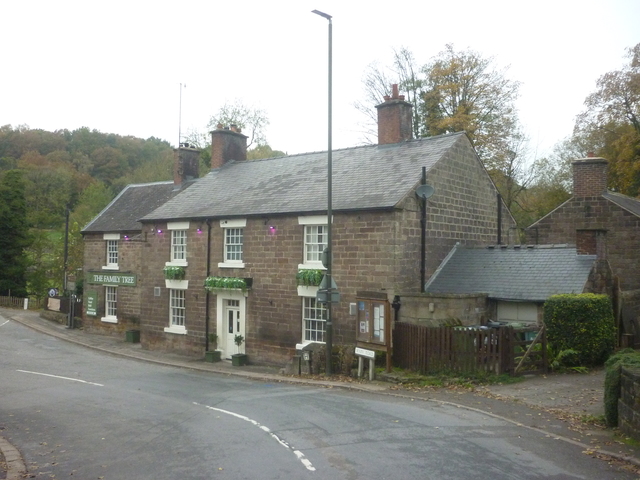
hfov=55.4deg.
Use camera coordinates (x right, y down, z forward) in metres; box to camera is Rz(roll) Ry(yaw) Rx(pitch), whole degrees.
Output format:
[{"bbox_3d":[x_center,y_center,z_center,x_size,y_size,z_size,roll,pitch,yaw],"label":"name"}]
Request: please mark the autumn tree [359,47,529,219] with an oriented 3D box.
[{"bbox_3d":[7.779,-3.506,38.127,10.500,17.500,10.000,0,-2,9],"label":"autumn tree"}]

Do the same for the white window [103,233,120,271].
[{"bbox_3d":[-10.226,0.577,29.966,1.450,1.810,0.220,-1,-2,38],"label":"white window"}]

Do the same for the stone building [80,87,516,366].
[{"bbox_3d":[-1.969,-0.707,28.977,19.300,11.000,10.200,-1,-2,38],"label":"stone building"}]

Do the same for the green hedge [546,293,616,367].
[{"bbox_3d":[7.263,2.523,17.044,1.800,2.000,1.400,0,-2,17],"label":"green hedge"}]

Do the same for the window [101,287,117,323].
[{"bbox_3d":[-10.347,3.155,29.979,1.400,1.834,0.220,-1,-2,38],"label":"window"}]

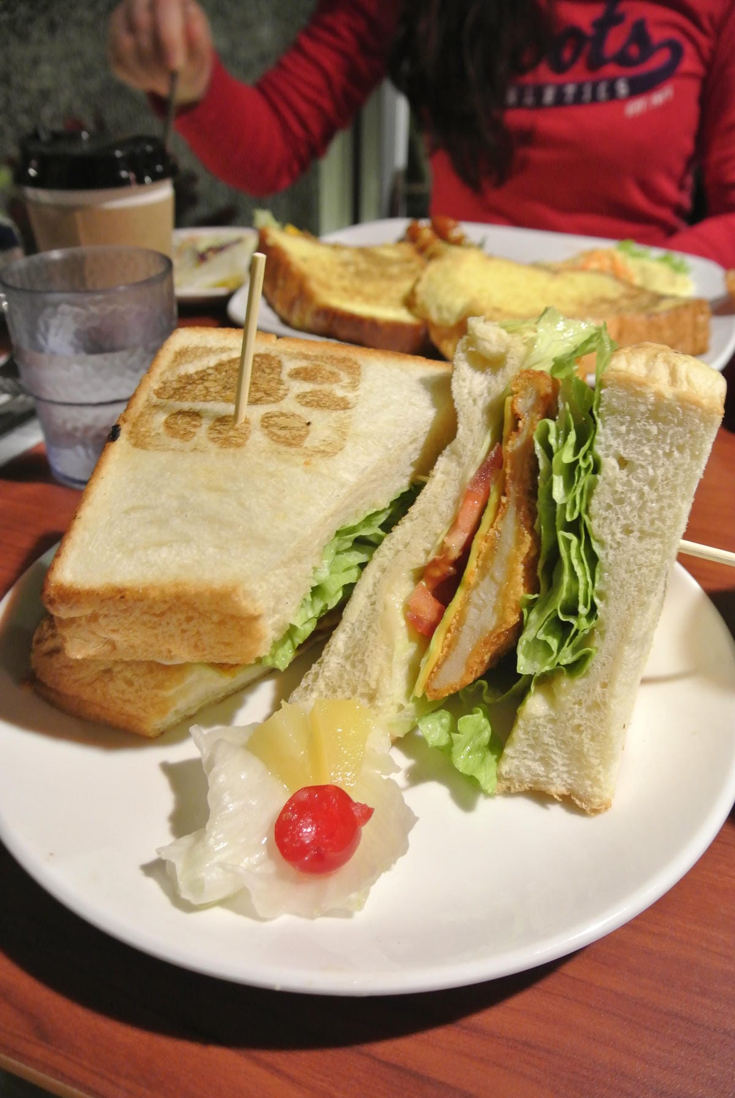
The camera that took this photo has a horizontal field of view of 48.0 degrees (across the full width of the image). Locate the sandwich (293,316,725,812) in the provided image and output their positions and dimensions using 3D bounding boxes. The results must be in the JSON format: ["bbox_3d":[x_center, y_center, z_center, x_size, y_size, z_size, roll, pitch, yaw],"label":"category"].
[{"bbox_3d":[0.034,-0.002,0.232,0.101,0.113,0.072,15,38,20],"label":"sandwich"}]

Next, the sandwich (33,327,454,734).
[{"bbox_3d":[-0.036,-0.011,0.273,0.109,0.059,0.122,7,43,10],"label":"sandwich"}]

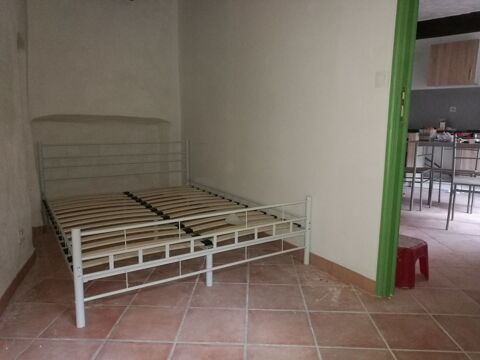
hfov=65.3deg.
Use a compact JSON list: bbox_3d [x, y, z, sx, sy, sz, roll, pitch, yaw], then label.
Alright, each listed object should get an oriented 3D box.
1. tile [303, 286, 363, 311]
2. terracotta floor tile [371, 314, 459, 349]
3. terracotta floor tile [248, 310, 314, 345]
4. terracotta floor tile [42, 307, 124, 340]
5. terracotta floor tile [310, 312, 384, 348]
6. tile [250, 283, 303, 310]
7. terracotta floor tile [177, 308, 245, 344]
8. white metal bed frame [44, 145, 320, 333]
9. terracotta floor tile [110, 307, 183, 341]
[{"bbox_3d":[0.512,0.662,2.083,0.305,0.010,0.303,1,9,2],"label":"tile"},{"bbox_3d":[0.810,0.716,1.765,0.305,0.010,0.303,1,9,2],"label":"terracotta floor tile"},{"bbox_3d":[0.188,0.707,1.791,0.305,0.010,0.303,1,9,2],"label":"terracotta floor tile"},{"bbox_3d":[-0.744,0.693,1.830,0.305,0.010,0.303,1,9,2],"label":"terracotta floor tile"},{"bbox_3d":[0.499,0.711,1.778,0.305,0.010,0.303,1,9,2],"label":"terracotta floor tile"},{"bbox_3d":[0.202,0.657,2.096,0.305,0.010,0.303,1,9,2],"label":"tile"},{"bbox_3d":[-0.122,0.702,1.804,0.305,0.010,0.303,1,9,2],"label":"terracotta floor tile"},{"bbox_3d":[-0.651,0.131,2.888,1.458,0.764,1.935,-5,11,-31],"label":"white metal bed frame"},{"bbox_3d":[-0.433,0.698,1.817,0.305,0.010,0.303,1,9,2],"label":"terracotta floor tile"}]

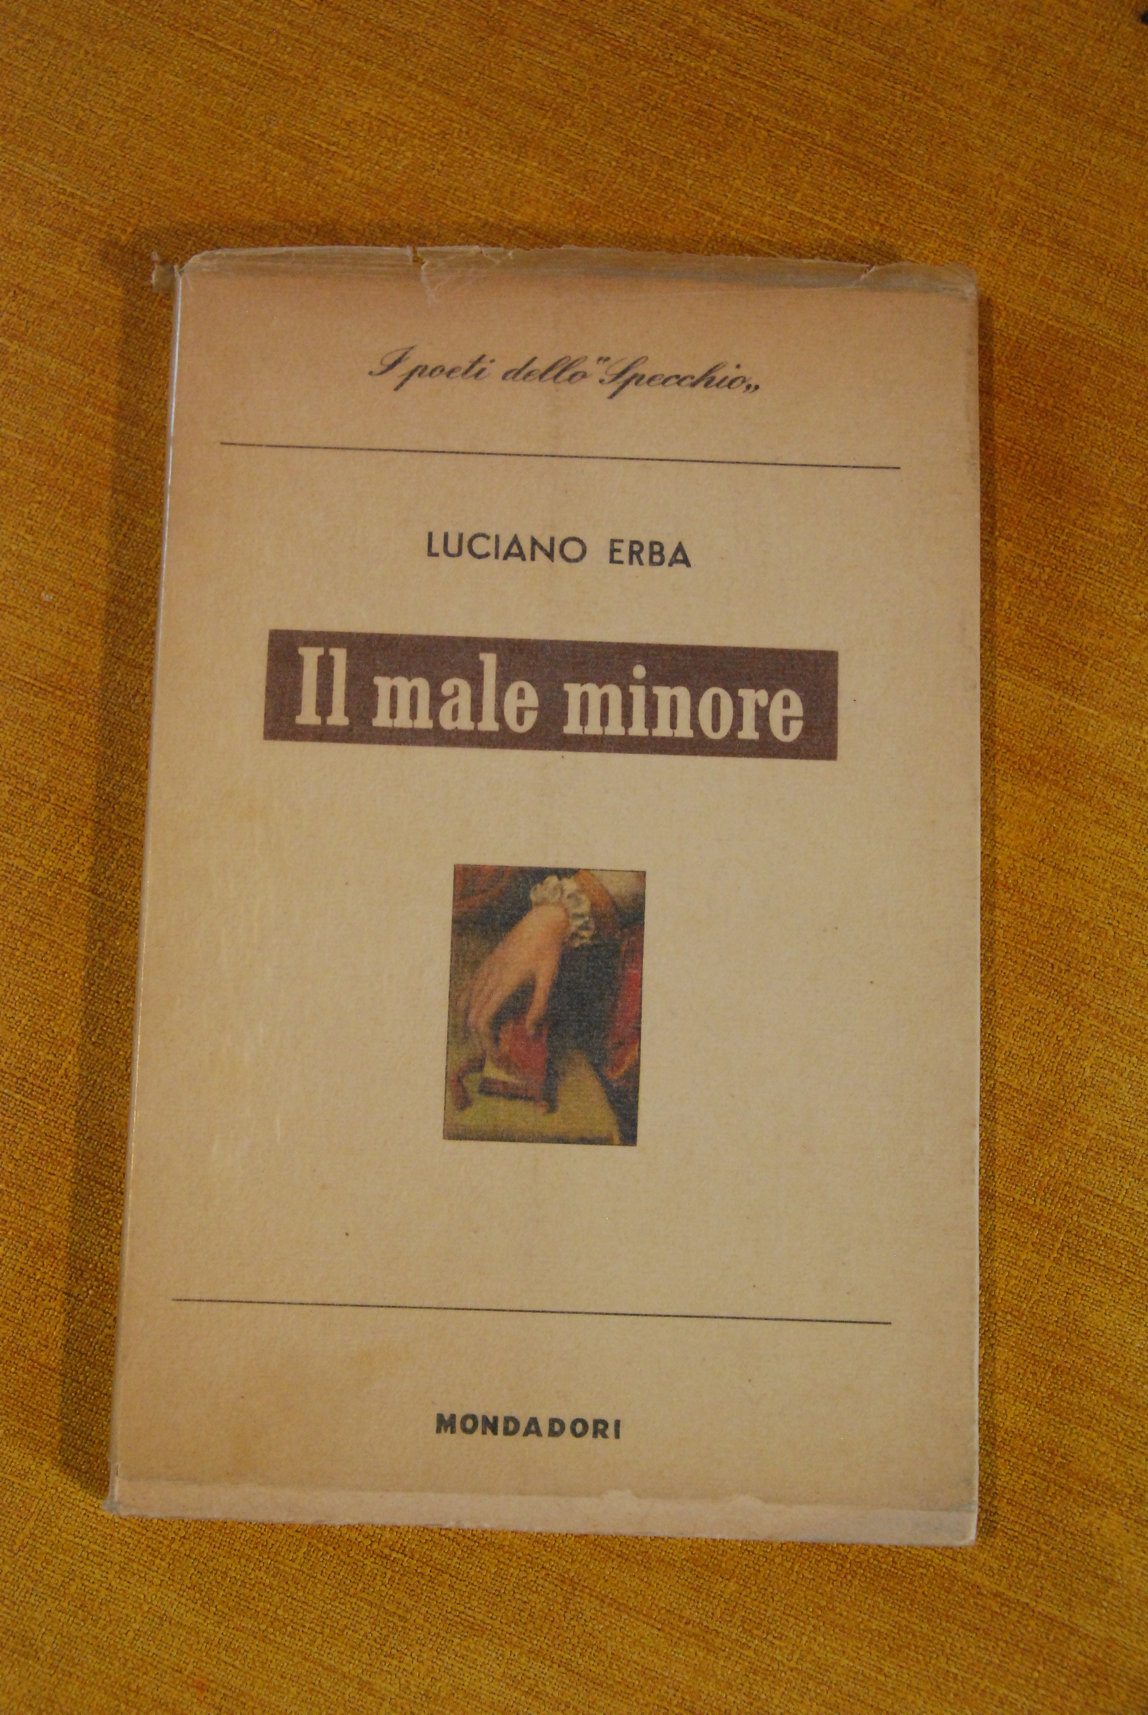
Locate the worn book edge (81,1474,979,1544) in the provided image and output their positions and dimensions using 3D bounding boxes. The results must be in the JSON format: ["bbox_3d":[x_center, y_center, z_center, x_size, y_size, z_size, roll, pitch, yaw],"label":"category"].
[{"bbox_3d":[-0.005,0.099,0.334,0.131,0.008,0.006,1,82,1],"label":"worn book edge"}]

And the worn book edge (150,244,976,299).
[{"bbox_3d":[-0.002,-0.096,0.362,0.135,0.008,0.006,1,82,1],"label":"worn book edge"}]

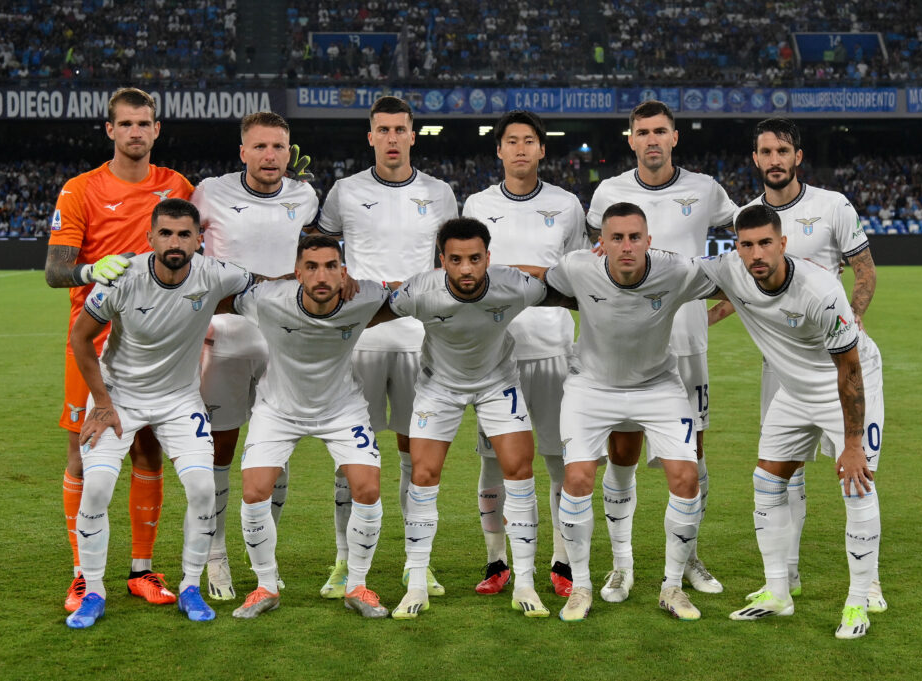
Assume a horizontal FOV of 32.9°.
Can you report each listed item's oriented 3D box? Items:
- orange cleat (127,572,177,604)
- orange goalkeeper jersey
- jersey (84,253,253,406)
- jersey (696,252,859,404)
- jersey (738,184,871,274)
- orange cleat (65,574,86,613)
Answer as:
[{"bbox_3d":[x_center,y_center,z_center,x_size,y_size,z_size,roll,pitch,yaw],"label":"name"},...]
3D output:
[{"bbox_3d":[-1.190,0.946,6.003,0.108,0.100,0.295,-4,6,-42],"label":"orange cleat"},{"bbox_3d":[-1.290,-0.327,6.040,0.580,0.740,0.310,-1,6,-7],"label":"orange goalkeeper jersey"},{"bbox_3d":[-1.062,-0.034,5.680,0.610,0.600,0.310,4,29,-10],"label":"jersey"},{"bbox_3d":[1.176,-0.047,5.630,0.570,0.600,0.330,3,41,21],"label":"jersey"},{"bbox_3d":[1.317,-0.258,6.100,0.540,0.700,0.280,1,4,14],"label":"jersey"},{"bbox_3d":[-1.387,0.915,5.790,0.108,0.120,0.295,0,4,5],"label":"orange cleat"}]

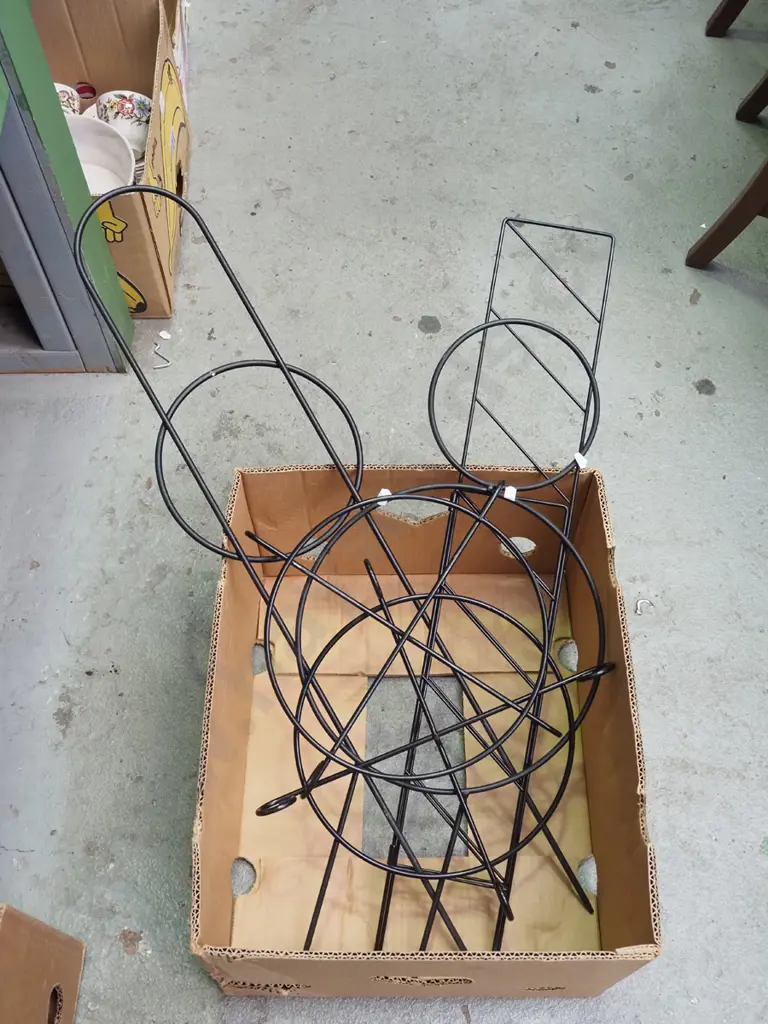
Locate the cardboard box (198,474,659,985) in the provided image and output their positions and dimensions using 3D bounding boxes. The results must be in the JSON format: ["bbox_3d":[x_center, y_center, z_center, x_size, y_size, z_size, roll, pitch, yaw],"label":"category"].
[{"bbox_3d":[0.036,0.224,1.068,0.395,0.231,0.496,0,57,0],"label":"cardboard box"}]

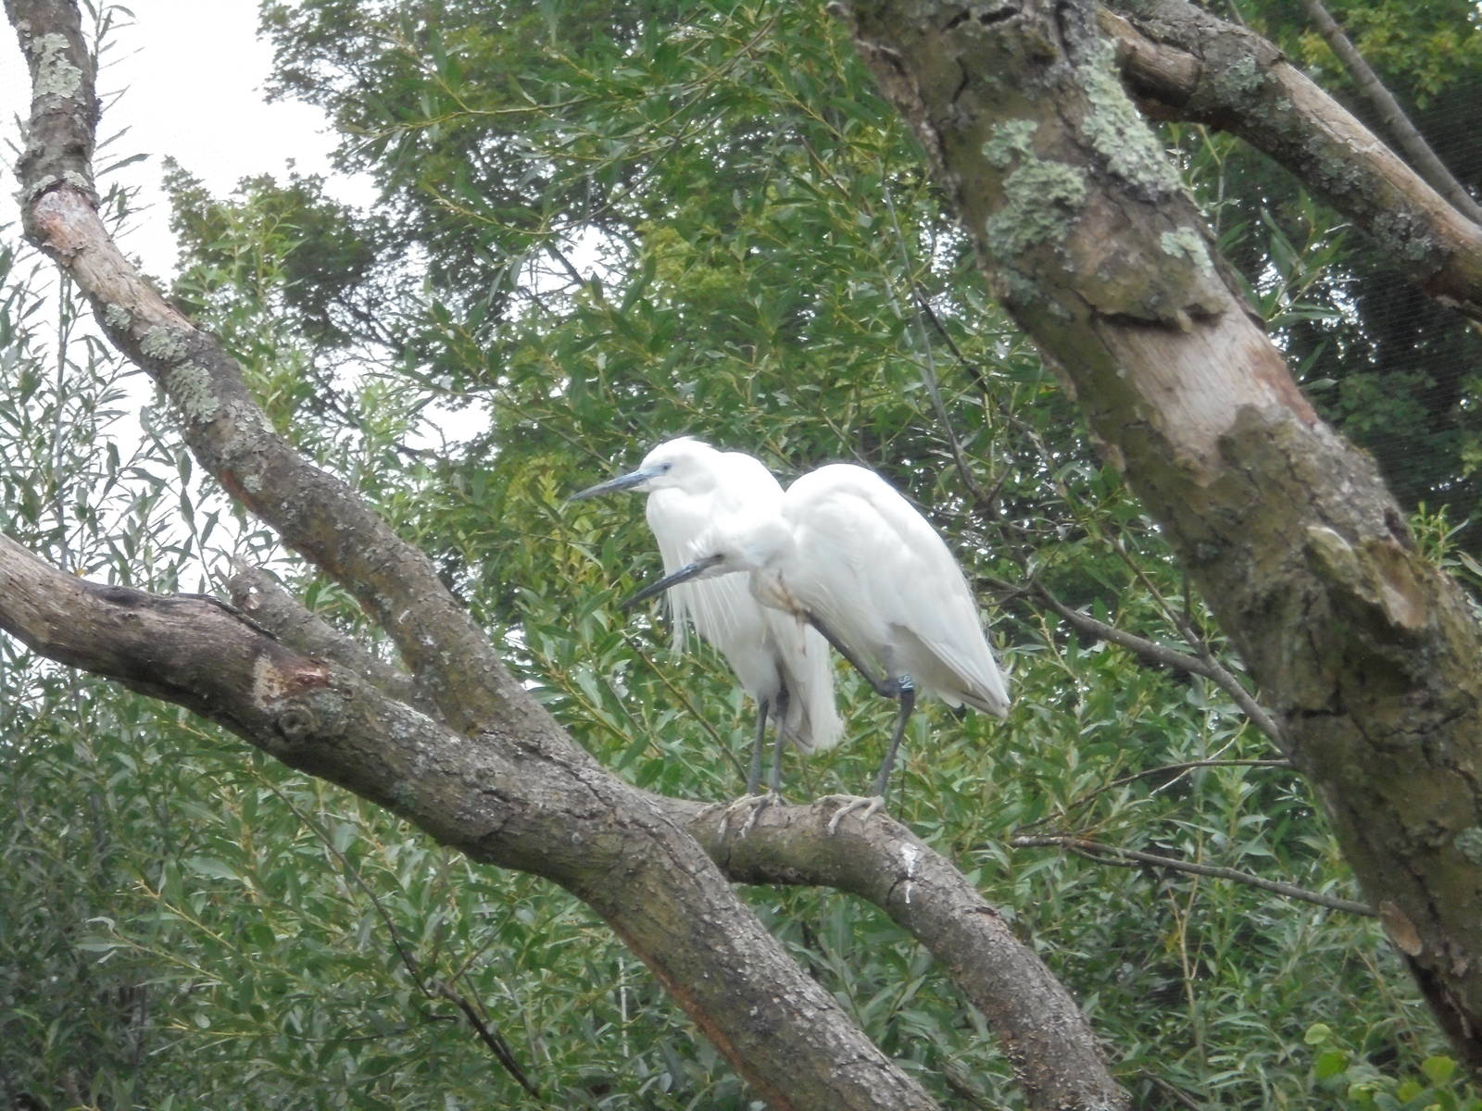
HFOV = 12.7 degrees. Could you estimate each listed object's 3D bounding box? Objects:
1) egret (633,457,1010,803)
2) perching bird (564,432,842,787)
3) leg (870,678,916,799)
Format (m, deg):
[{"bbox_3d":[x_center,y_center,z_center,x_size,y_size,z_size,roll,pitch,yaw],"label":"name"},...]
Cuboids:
[{"bbox_3d":[0.070,0.076,6.100,0.355,0.325,0.135,2,-6,-15],"label":"egret"},{"bbox_3d":[-0.031,0.054,6.030,0.270,0.315,0.135,4,-8,-32],"label":"perching bird"},{"bbox_3d":[0.136,0.163,5.950,0.040,0.106,0.025,2,-7,-14],"label":"leg"}]

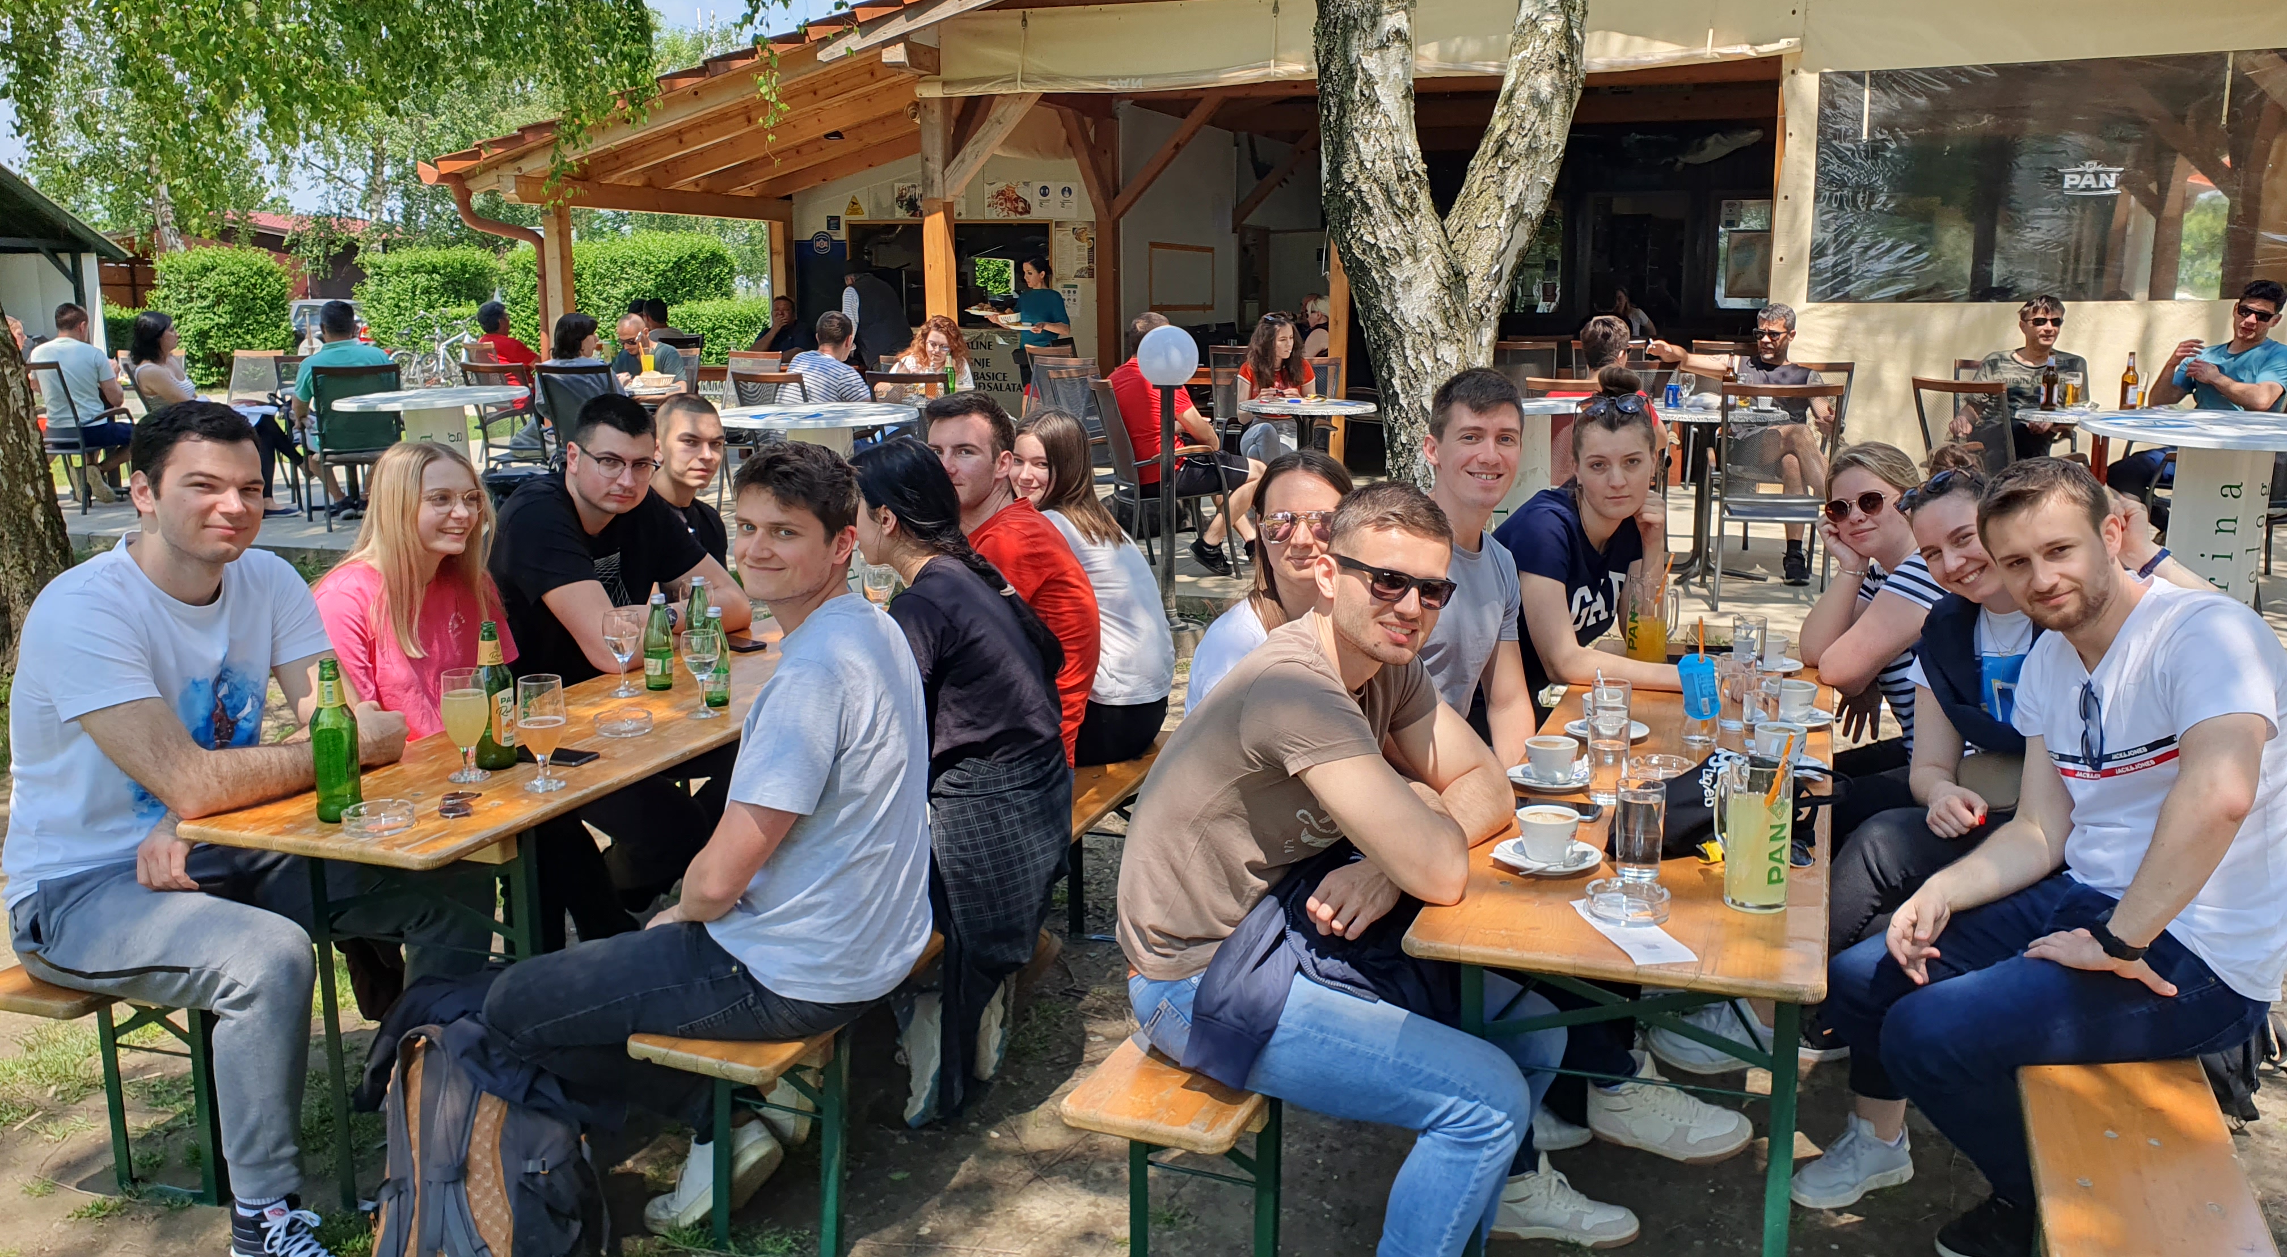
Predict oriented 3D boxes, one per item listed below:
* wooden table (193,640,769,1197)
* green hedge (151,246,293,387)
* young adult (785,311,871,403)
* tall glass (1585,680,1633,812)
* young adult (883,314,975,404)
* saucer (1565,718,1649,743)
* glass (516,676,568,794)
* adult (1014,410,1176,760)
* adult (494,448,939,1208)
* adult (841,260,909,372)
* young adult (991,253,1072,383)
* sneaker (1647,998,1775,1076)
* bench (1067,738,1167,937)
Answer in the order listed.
[{"bbox_3d":[-0.970,0.511,3.711,0.500,0.770,2.200,3,11,16],"label":"wooden table"},{"bbox_3d":[-14.267,-4.820,26.374,2.000,2.120,1.900,-6,13,-27],"label":"green hedge"},{"bbox_3d":[-1.552,-0.933,8.550,0.520,1.260,0.720,3,12,17],"label":"young adult"},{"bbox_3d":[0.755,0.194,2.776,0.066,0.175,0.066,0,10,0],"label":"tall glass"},{"bbox_3d":[-1.137,-1.039,9.150,0.520,1.230,0.720,2,11,11],"label":"young adult"},{"bbox_3d":[0.868,0.192,3.210,0.157,0.022,0.157,0,10,0],"label":"saucer"},{"bbox_3d":[-1.067,0.185,3.022,0.084,0.188,0.084,-1,11,0],"label":"glass"},{"bbox_3d":[-0.216,0.129,4.220,0.660,1.333,0.450,5,12,27],"label":"adult"},{"bbox_3d":[-0.712,0.383,2.897,0.780,1.385,0.540,3,12,19],"label":"adult"},{"bbox_3d":[-2.187,-2.175,14.171,0.520,1.700,0.420,-6,13,-27],"label":"adult"},{"bbox_3d":[-0.866,-1.976,13.056,0.580,1.660,0.500,-6,12,-29],"label":"young adult"},{"bbox_3d":[1.039,0.713,3.063,0.270,0.120,0.100,10,30,-17],"label":"sneaker"},{"bbox_3d":[-0.320,0.690,3.682,0.255,0.470,2.160,3,12,19],"label":"bench"}]

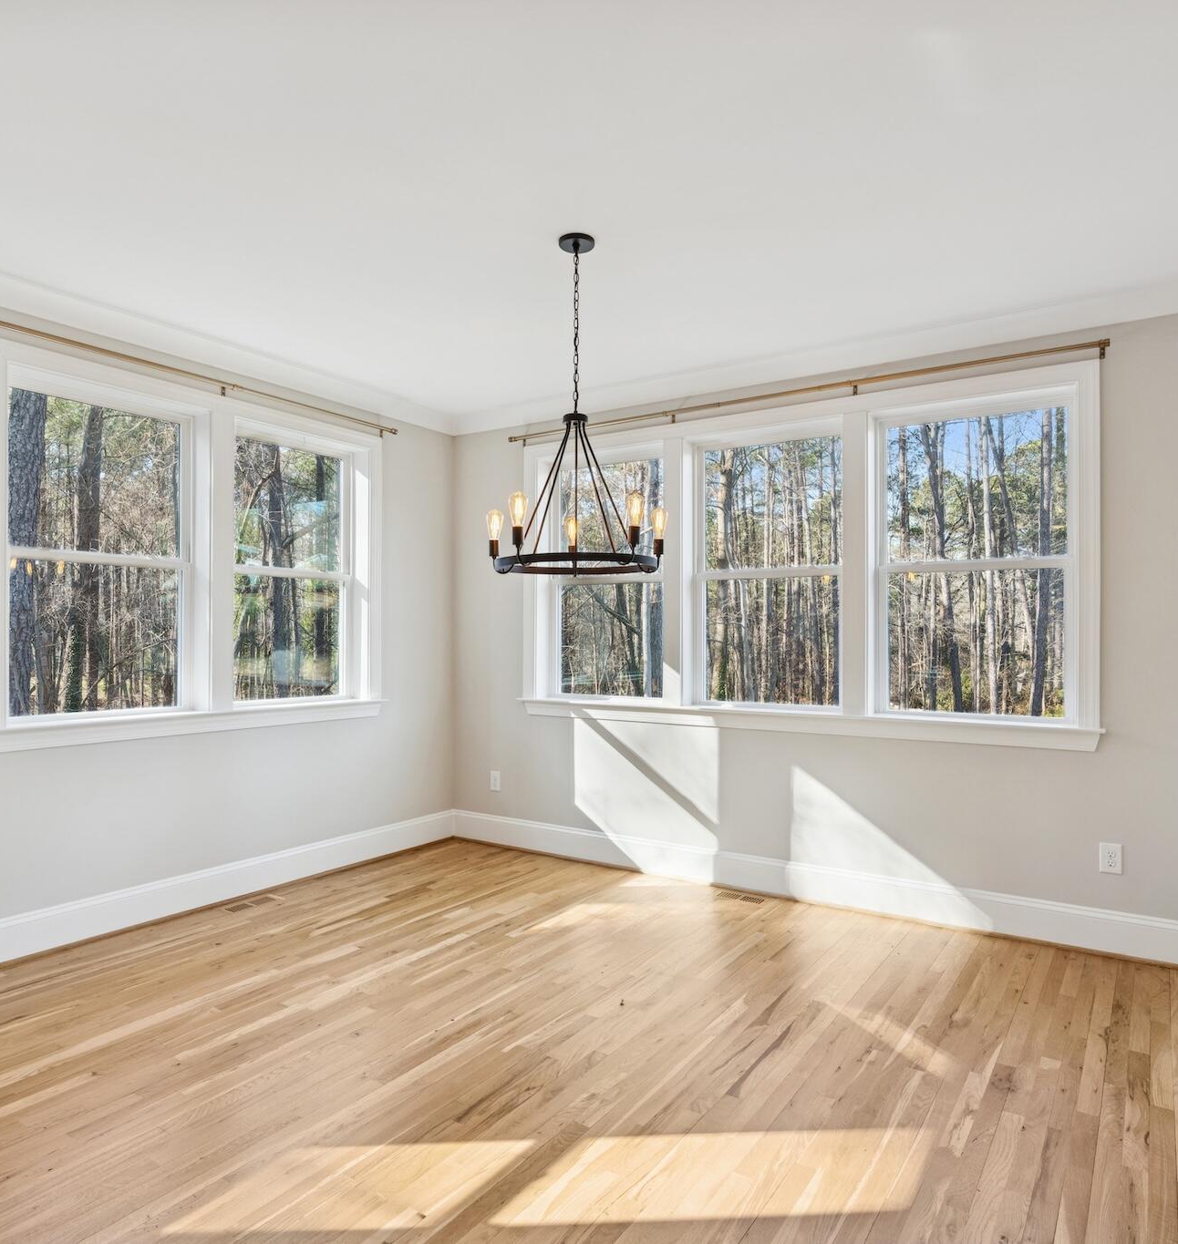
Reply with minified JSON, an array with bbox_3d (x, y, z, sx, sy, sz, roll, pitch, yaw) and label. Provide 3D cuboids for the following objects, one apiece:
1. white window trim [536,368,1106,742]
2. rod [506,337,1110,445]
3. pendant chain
[{"bbox_3d":[0.851,-0.266,4.245,3.029,1.625,0.100,0,-1,34],"label":"white window trim"},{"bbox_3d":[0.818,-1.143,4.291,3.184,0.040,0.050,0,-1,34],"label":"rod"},{"bbox_3d":[-0.045,-1.025,2.925,0.023,0.585,0.023,0,-1,34],"label":"pendant chain"}]

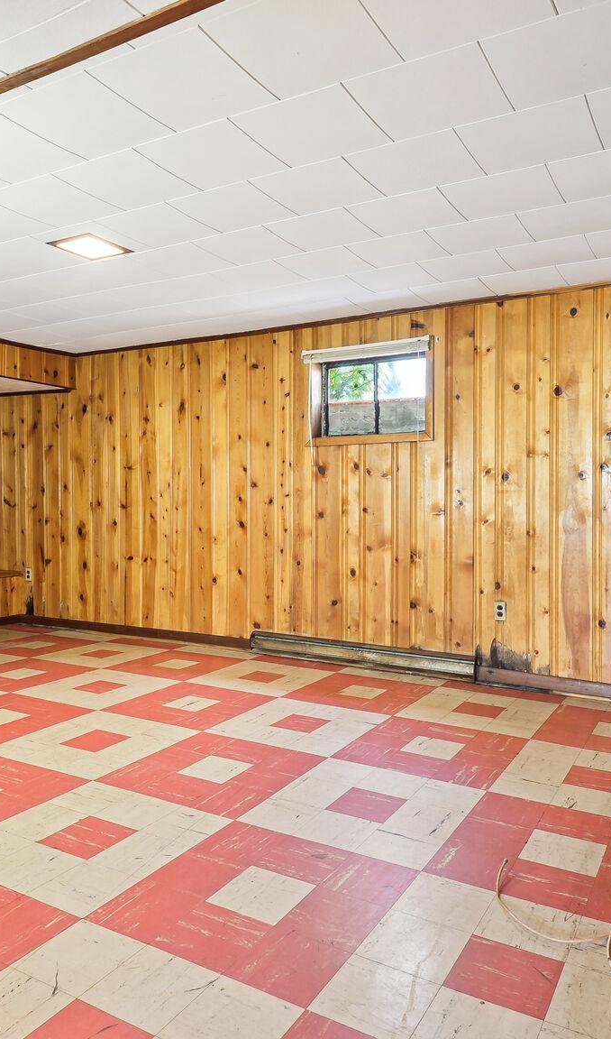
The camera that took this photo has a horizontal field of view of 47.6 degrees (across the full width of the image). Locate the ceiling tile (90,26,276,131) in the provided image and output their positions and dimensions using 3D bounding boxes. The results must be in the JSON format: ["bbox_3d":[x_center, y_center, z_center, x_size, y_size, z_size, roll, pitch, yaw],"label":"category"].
[{"bbox_3d":[-0.361,-1.327,2.112,0.410,0.018,0.404,1,2,30],"label":"ceiling tile"}]

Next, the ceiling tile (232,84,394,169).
[{"bbox_3d":[0.030,-1.332,2.357,0.410,0.018,0.404,1,2,30],"label":"ceiling tile"}]

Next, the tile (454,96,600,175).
[{"bbox_3d":[0.778,-1.310,2.381,0.406,0.020,0.406,1,2,30],"label":"tile"}]

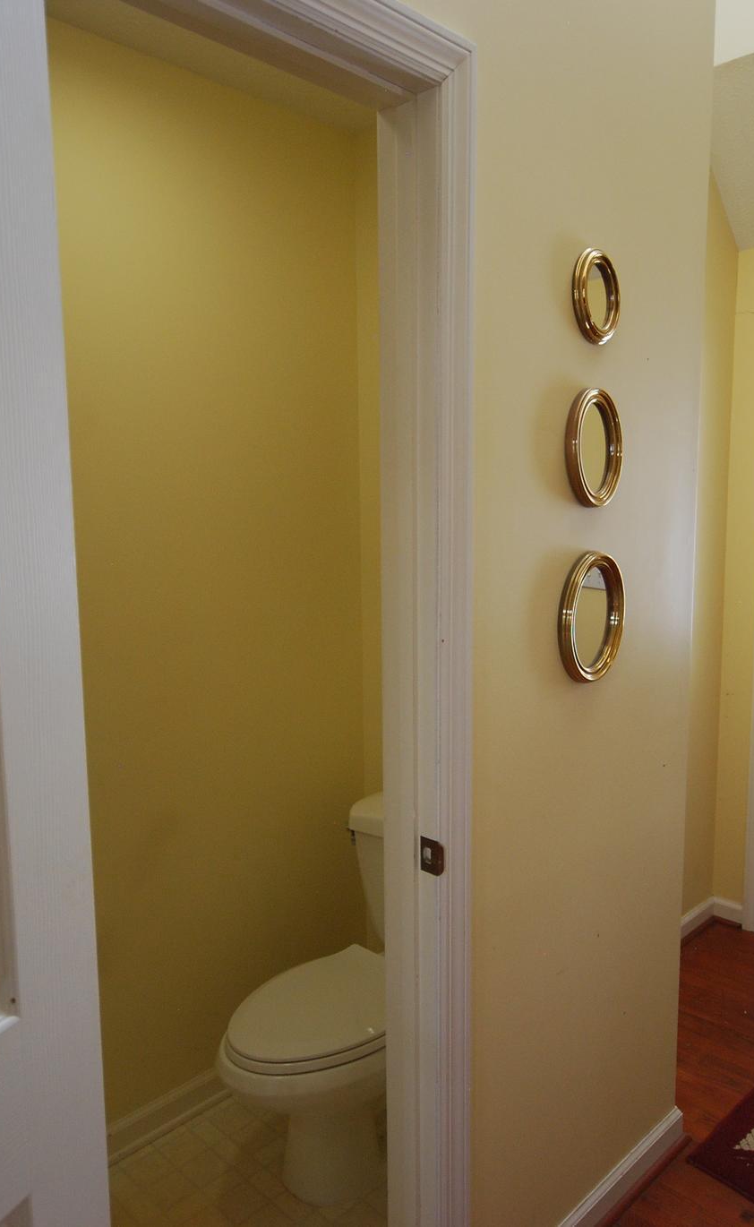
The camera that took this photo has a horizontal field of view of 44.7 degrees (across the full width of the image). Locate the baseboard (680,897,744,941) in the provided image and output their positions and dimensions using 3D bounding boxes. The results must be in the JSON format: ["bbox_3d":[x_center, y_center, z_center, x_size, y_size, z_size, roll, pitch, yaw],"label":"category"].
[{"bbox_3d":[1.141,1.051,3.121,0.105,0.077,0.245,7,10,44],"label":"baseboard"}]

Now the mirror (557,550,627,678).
[{"bbox_3d":[0.405,0.008,1.694,0.025,0.243,0.212,7,10,44],"label":"mirror"}]

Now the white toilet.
[{"bbox_3d":[-0.026,0.886,2.083,0.450,0.720,0.760,7,10,44],"label":"white toilet"}]

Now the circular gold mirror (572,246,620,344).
[{"bbox_3d":[0.392,-0.558,1.614,0.025,0.165,0.143,7,10,44],"label":"circular gold mirror"}]

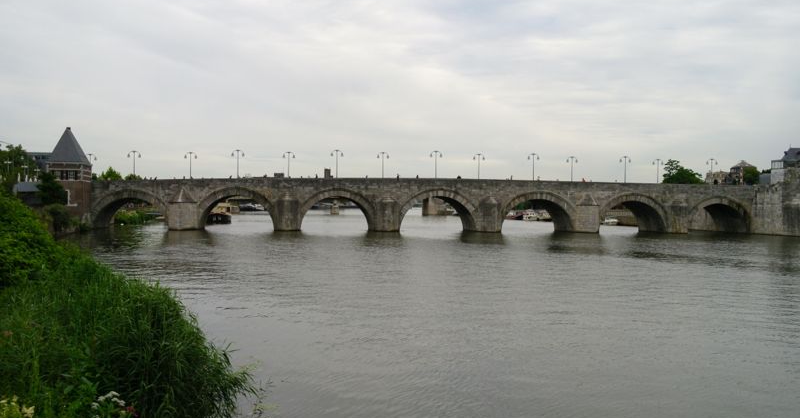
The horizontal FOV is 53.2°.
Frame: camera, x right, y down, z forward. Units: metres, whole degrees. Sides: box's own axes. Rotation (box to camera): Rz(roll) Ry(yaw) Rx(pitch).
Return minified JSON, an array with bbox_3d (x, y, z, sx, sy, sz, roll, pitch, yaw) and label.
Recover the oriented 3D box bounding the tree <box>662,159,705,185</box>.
[{"bbox_3d":[93.000,-8.200,262.000,14.000,16.000,13.000,1,0,0],"label":"tree"}]

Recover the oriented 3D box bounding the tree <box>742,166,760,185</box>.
[{"bbox_3d":[108.000,-7.200,246.000,6.000,12.000,6.000,1,0,0],"label":"tree"}]

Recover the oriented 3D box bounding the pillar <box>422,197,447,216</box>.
[{"bbox_3d":[21.200,-1.500,480.000,12.000,11.000,14.000,1,0,-9],"label":"pillar"}]

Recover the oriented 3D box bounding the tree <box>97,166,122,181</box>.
[{"bbox_3d":[-67.600,-5.100,186.000,6.500,10.000,6.300,1,0,0],"label":"tree"}]

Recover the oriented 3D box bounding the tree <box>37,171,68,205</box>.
[{"bbox_3d":[-44.800,-2.450,103.000,4.100,4.600,4.100,1,0,0],"label":"tree"}]

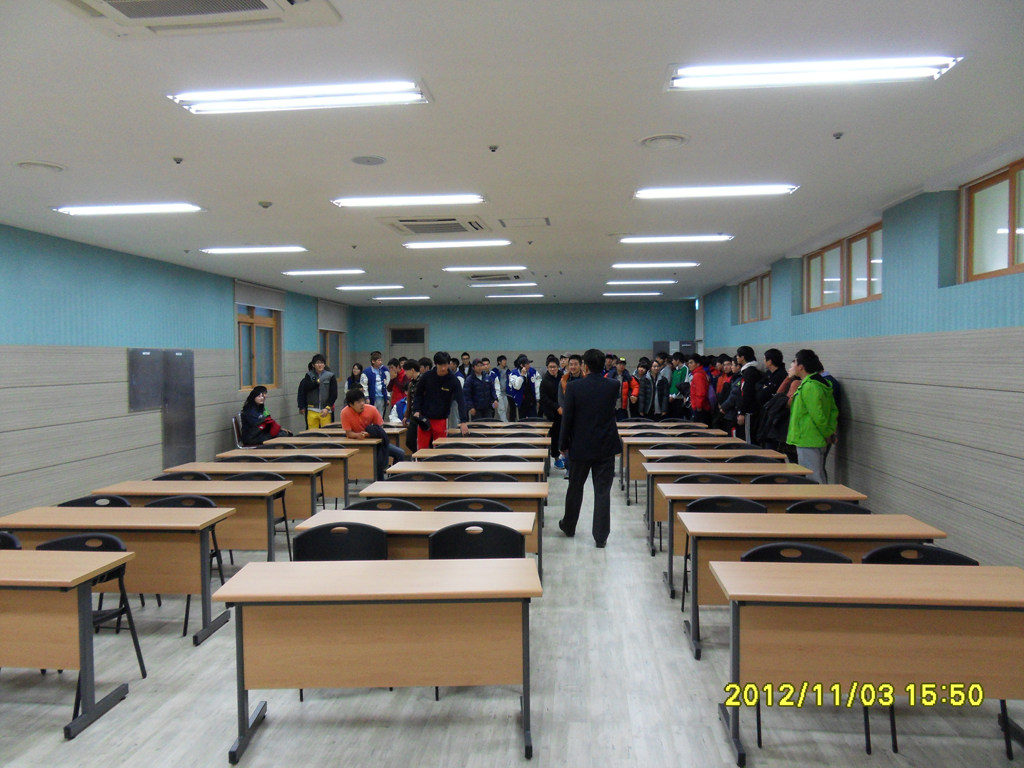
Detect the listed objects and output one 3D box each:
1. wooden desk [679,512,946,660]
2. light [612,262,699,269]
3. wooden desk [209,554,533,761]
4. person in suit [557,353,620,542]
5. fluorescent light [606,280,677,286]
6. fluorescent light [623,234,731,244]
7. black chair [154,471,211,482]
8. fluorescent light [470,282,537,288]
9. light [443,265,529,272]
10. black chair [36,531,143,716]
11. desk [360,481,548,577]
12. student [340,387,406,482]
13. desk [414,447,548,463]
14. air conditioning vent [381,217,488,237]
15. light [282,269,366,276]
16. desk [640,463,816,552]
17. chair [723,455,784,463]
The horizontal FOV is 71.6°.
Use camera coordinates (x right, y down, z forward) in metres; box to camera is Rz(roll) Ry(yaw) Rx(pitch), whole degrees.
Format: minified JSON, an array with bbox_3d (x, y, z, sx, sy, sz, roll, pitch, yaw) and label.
[{"bbox_3d":[1.672,1.162,4.090,1.360,0.725,0.465,0,2,4],"label":"wooden desk"},{"bbox_3d":[2.047,-1.704,10.091,1.250,0.070,0.270,0,2,5],"label":"light"},{"bbox_3d":[-0.543,1.184,3.096,1.318,0.723,0.450,0,2,-1],"label":"wooden desk"},{"bbox_3d":[0.683,0.555,6.259,0.540,1.730,0.420,-1,2,-2],"label":"person in suit"},{"bbox_3d":[2.162,-1.695,11.807,1.210,0.070,0.260,0,2,5],"label":"fluorescent light"},{"bbox_3d":[1.818,-1.608,7.871,1.240,0.080,0.250,0,2,6],"label":"fluorescent light"},{"bbox_3d":[-2.740,1.114,5.682,0.490,0.770,0.520,0,2,5],"label":"black chair"},{"bbox_3d":[-0.155,-1.755,12.444,1.250,0.080,0.300,0,2,6],"label":"fluorescent light"},{"bbox_3d":[-0.383,-1.607,9.877,1.210,0.070,0.260,0,2,5],"label":"light"},{"bbox_3d":[-2.280,1.185,3.574,0.490,0.770,0.520,0,2,7],"label":"black chair"},{"bbox_3d":[-0.401,1.137,5.314,1.348,0.723,0.466,0,2,4],"label":"desk"},{"bbox_3d":[-1.734,0.725,8.782,0.750,1.310,0.650,-1,2,-23],"label":"student"},{"bbox_3d":[-0.297,1.062,7.231,1.343,0.720,0.460,0,2,3],"label":"desk"},{"bbox_3d":[-0.693,-1.476,6.616,0.950,0.070,0.920,0,2,5],"label":"air conditioning vent"},{"bbox_3d":[-2.812,-1.661,10.539,1.240,0.080,0.250,0,2,6],"label":"light"},{"bbox_3d":[1.803,1.059,6.028,1.318,0.723,0.450,0,2,5],"label":"desk"},{"bbox_3d":[2.174,1.048,6.293,0.500,0.780,0.480,0,2,5],"label":"chair"}]

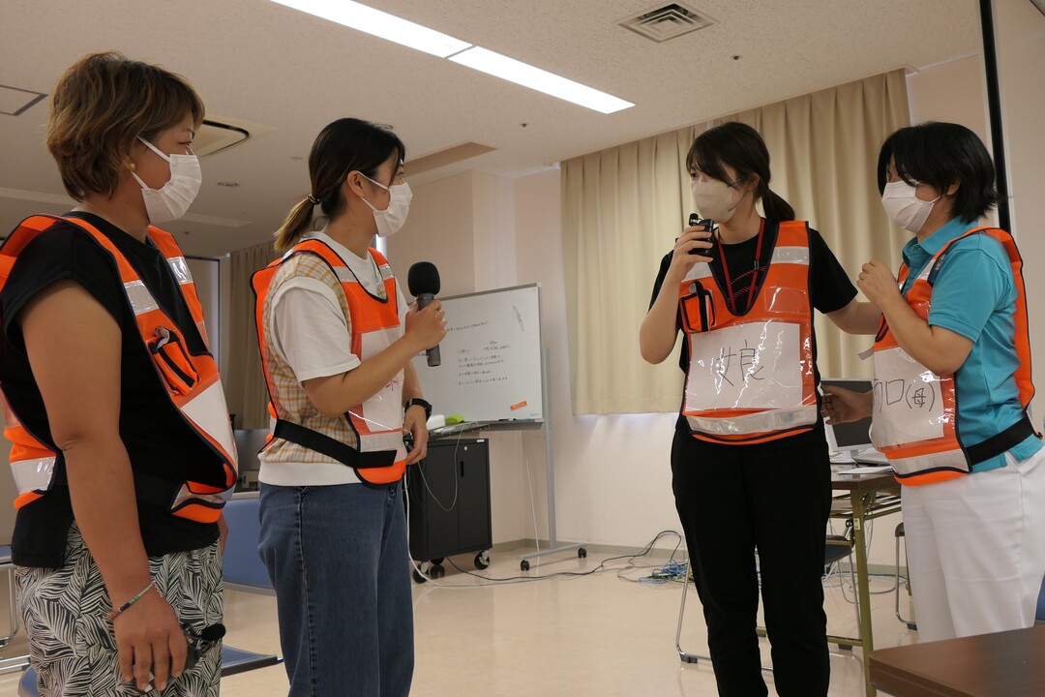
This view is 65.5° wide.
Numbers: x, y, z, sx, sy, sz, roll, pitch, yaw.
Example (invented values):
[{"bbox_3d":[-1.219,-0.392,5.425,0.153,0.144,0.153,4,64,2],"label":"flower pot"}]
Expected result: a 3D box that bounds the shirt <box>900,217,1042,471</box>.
[{"bbox_3d":[0.978,-0.005,1.800,0.300,0.570,0.430,-2,-5,0],"label":"shirt"}]

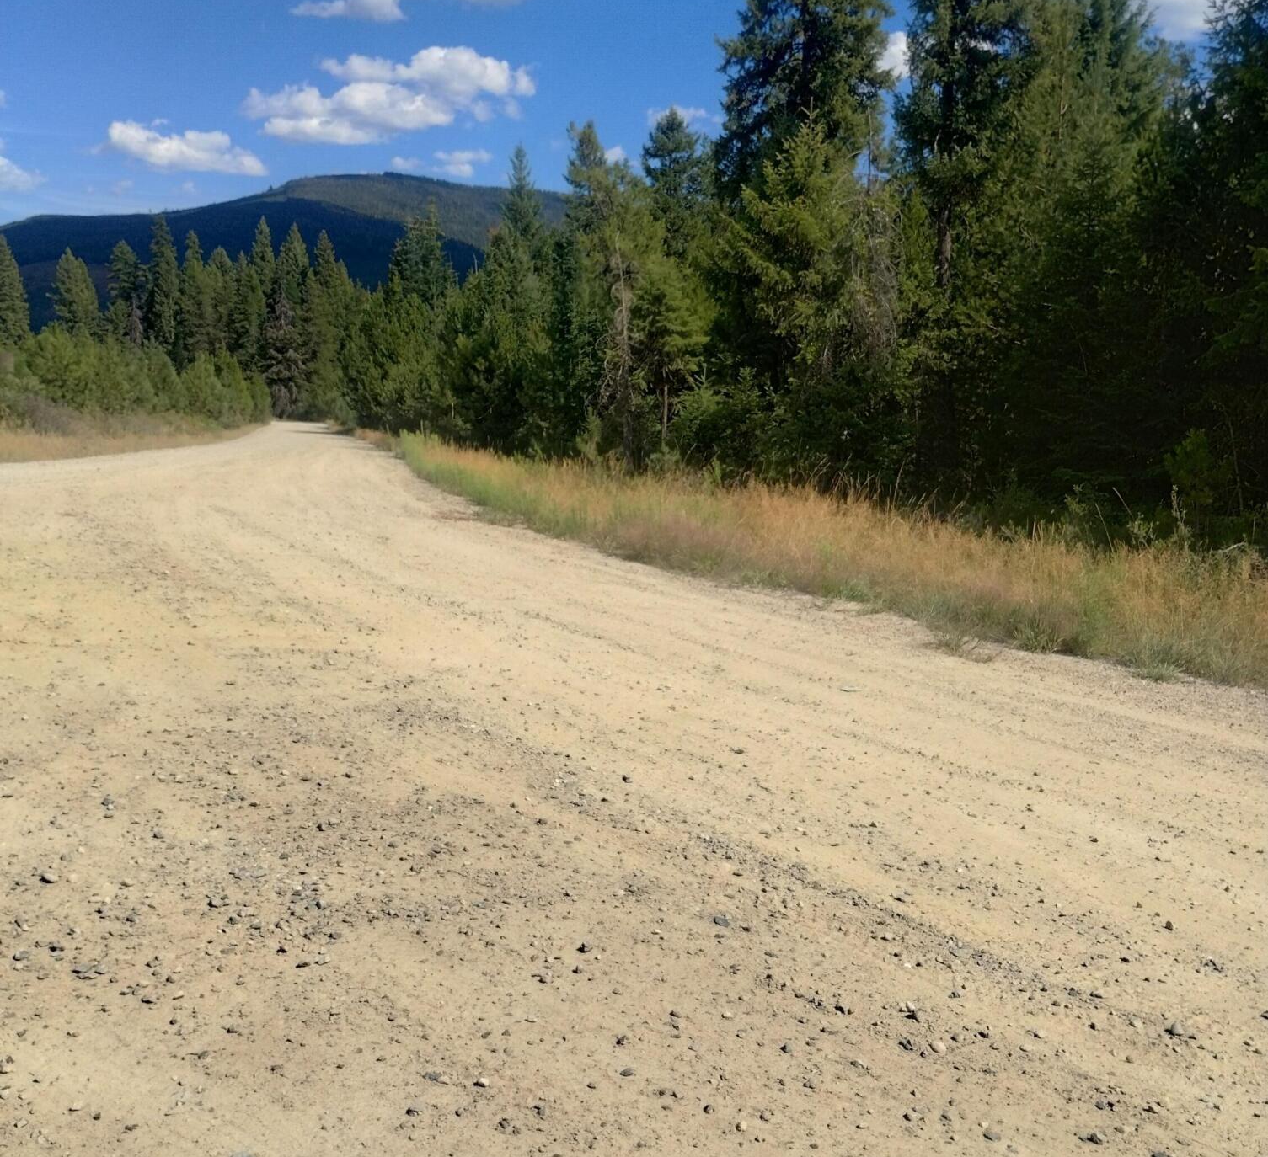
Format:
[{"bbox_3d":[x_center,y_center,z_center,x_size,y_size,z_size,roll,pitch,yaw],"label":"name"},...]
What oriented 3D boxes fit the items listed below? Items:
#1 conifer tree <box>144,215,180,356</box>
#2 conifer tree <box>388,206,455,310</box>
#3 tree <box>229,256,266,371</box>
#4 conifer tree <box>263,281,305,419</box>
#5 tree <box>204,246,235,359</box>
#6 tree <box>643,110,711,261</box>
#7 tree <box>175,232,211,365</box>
[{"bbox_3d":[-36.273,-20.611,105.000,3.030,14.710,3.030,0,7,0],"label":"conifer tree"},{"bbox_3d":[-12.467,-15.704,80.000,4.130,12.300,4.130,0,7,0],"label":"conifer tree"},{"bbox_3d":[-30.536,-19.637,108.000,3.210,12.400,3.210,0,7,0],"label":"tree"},{"bbox_3d":[-26.952,-17.573,105.000,3.340,10.620,3.340,0,7,0],"label":"conifer tree"},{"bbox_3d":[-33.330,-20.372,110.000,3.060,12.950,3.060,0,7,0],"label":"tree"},{"bbox_3d":[1.465,-10.316,46.000,2.650,11.010,2.650,0,7,0],"label":"tree"},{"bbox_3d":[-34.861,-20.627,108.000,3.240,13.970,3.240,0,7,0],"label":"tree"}]

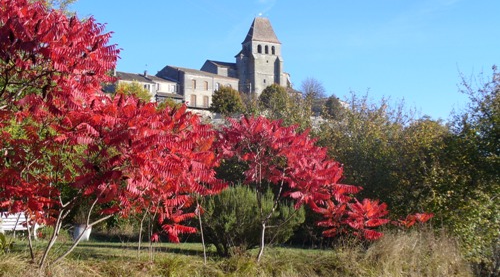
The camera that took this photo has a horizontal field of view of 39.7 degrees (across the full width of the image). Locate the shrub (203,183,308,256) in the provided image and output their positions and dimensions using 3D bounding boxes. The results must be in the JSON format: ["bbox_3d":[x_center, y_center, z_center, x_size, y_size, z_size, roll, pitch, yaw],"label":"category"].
[{"bbox_3d":[0.042,1.433,12.300,1.700,1.200,1.600,0,-4,0],"label":"shrub"}]

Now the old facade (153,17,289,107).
[{"bbox_3d":[-5.122,-13.607,134.000,24.000,18.000,13.500,2,-5,-28],"label":"old facade"}]

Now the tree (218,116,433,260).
[{"bbox_3d":[1.097,0.786,11.200,3.150,2.150,2.100,0,-4,0],"label":"tree"}]

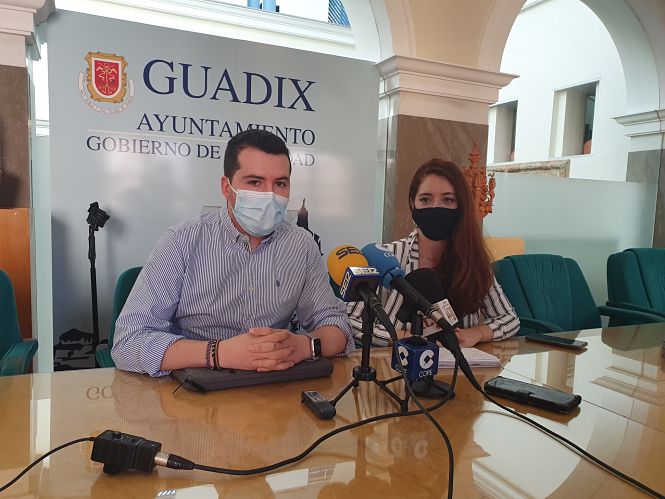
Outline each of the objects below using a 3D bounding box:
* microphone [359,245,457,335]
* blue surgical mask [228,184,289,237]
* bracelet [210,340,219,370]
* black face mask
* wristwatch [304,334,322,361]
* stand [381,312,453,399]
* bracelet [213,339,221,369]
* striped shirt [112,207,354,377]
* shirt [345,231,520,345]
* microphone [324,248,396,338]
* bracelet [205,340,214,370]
[{"bbox_3d":[0.143,0.076,0.990,0.085,0.085,0.275,-2,32,-35],"label":"microphone"},{"bbox_3d":[-0.168,-0.087,1.150,0.145,0.115,0.100,-1,6,-25],"label":"blue surgical mask"},{"bbox_3d":[-0.244,0.221,1.040,0.009,0.060,0.055,2,5,-2],"label":"bracelet"},{"bbox_3d":[0.281,-0.070,1.350,0.130,0.100,0.085,3,6,8],"label":"black face mask"},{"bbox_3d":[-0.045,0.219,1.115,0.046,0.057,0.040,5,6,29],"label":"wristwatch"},{"bbox_3d":[0.172,0.205,1.015,0.135,0.160,0.120,0,6,-18],"label":"stand"},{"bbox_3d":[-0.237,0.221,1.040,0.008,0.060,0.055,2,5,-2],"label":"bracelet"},{"bbox_3d":[-0.236,0.162,1.225,0.570,0.520,0.360,0,6,-18],"label":"striped shirt"},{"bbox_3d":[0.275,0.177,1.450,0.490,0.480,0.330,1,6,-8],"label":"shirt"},{"bbox_3d":[0.058,0.081,0.955,0.085,0.085,0.260,0,30,-23],"label":"microphone"},{"bbox_3d":[-0.255,0.221,1.040,0.010,0.060,0.055,2,5,-2],"label":"bracelet"}]

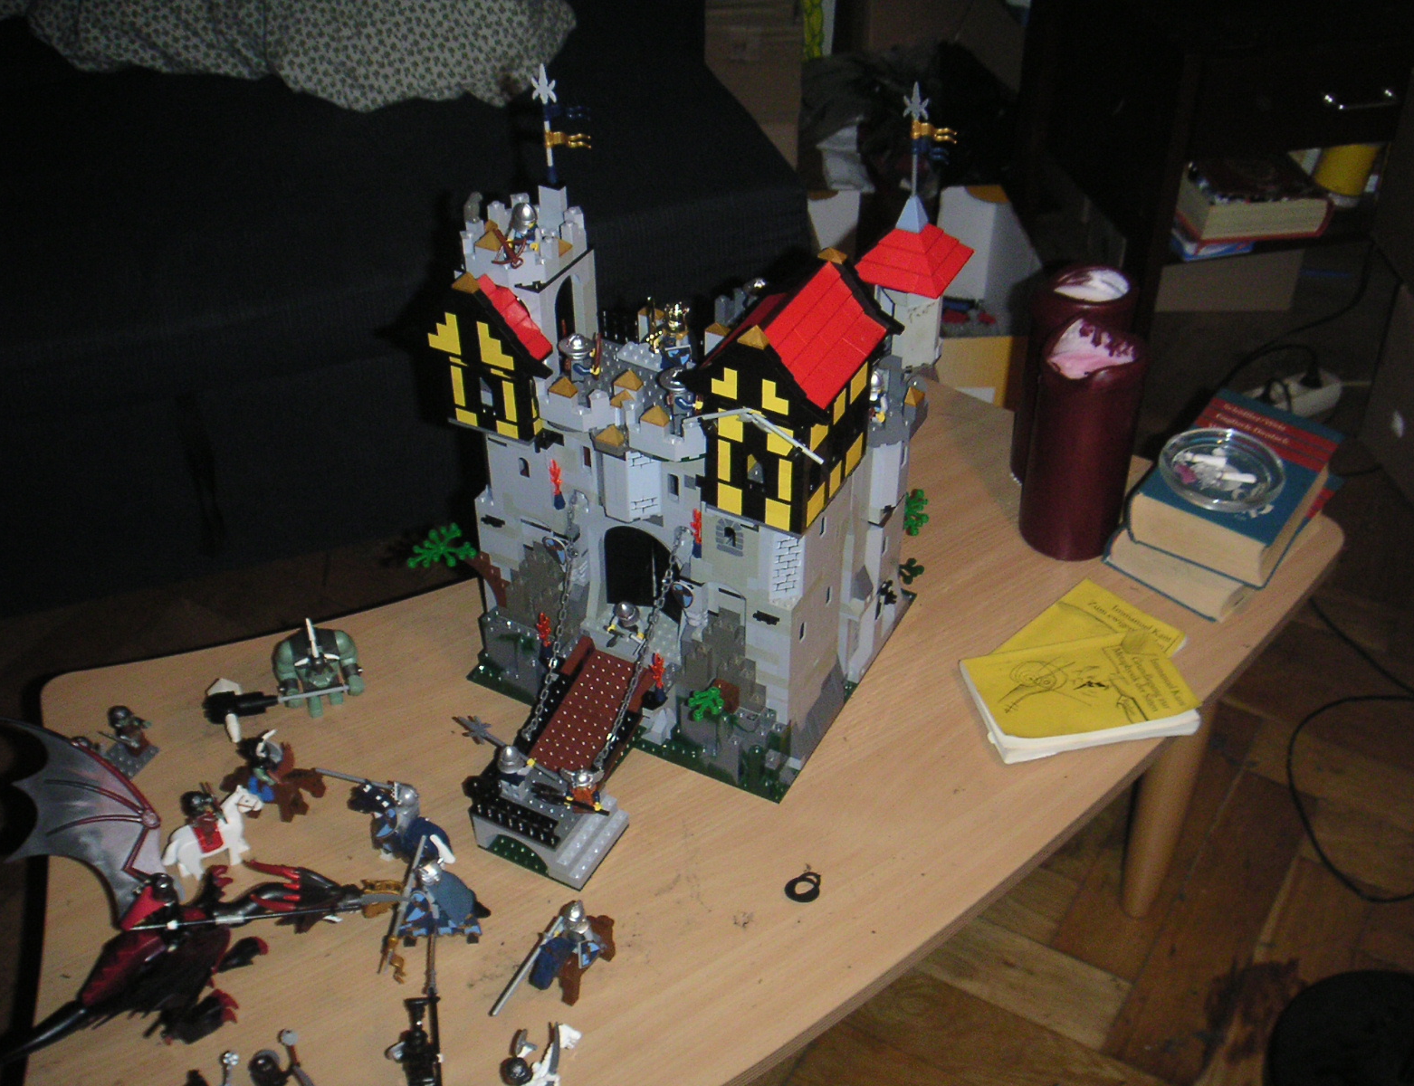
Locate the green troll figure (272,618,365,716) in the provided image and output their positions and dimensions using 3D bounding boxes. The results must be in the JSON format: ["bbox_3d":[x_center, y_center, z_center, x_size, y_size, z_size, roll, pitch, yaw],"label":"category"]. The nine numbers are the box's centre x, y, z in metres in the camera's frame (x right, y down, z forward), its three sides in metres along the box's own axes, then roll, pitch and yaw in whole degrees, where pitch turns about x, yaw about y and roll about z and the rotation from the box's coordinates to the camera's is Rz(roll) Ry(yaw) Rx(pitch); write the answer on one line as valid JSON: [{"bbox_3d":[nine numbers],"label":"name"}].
[{"bbox_3d":[-0.277,0.085,1.140,0.056,0.066,0.040,-11,41,-13],"label":"green troll figure"}]

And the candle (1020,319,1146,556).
[{"bbox_3d":[0.292,-0.079,1.243,0.075,0.180,0.075,0,40,0],"label":"candle"}]

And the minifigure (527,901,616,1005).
[{"bbox_3d":[-0.080,0.241,0.955,0.032,0.060,0.054,25,46,28],"label":"minifigure"}]

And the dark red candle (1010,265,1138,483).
[{"bbox_3d":[0.300,-0.134,1.312,0.077,0.176,0.077,0,40,0],"label":"dark red candle"}]

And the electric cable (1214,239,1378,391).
[{"bbox_3d":[0.905,-0.359,2.397,0.130,0.050,0.500,28,47,30],"label":"electric cable"}]

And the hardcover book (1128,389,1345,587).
[{"bbox_3d":[0.416,-0.047,1.250,0.105,0.040,0.171,24,45,26],"label":"hardcover book"}]

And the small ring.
[{"bbox_3d":[0.062,0.221,1.022,0.022,0.004,0.025,0,40,0],"label":"small ring"}]

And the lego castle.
[{"bbox_3d":[-0.033,-0.037,1.044,0.280,0.372,0.376,19,43,21],"label":"lego castle"}]

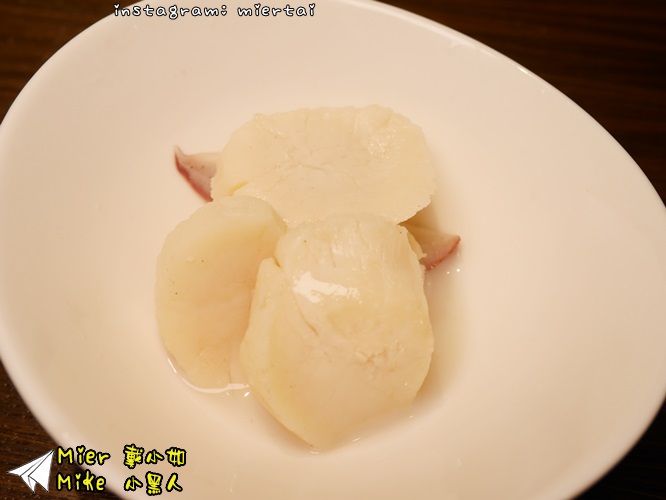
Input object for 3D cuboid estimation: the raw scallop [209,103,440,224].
[{"bbox_3d":[-0.002,-0.020,0.196,0.056,0.013,0.044,1,52,-1],"label":"raw scallop"}]

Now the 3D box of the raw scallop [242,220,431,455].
[{"bbox_3d":[0.001,0.018,0.176,0.043,0.018,0.051,1,76,-3],"label":"raw scallop"}]

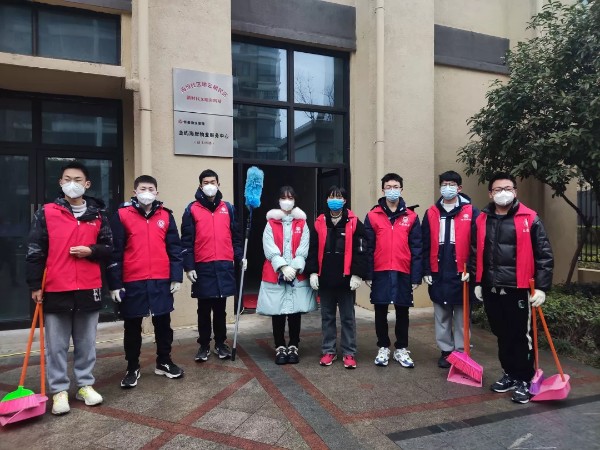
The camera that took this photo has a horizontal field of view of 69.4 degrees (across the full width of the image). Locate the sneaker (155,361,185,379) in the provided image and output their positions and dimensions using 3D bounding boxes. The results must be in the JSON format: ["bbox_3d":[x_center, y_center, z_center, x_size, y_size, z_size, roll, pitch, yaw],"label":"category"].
[{"bbox_3d":[-1.118,1.232,3.708,0.287,0.115,0.107,0,2,30],"label":"sneaker"}]

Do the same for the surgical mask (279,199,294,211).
[{"bbox_3d":[-0.120,-0.181,4.070,0.135,0.105,0.085,0,2,-2],"label":"surgical mask"}]

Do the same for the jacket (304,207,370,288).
[{"bbox_3d":[0.340,0.221,4.036,0.566,0.739,0.320,0,1,3],"label":"jacket"}]

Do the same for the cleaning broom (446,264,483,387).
[{"bbox_3d":[1.408,0.823,3.610,0.270,0.930,0.270,1,2,31],"label":"cleaning broom"}]

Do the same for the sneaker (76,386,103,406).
[{"bbox_3d":[-1.557,1.247,3.205,0.287,0.115,0.107,1,2,38],"label":"sneaker"}]

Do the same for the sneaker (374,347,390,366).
[{"bbox_3d":[0.788,1.216,4.078,0.110,0.130,0.290,0,2,20],"label":"sneaker"}]

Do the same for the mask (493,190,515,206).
[{"bbox_3d":[1.519,-0.197,3.226,0.155,0.115,0.095,0,1,21],"label":"mask"}]

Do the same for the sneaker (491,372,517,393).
[{"bbox_3d":[1.620,1.229,3.440,0.285,0.120,0.105,-1,2,-34],"label":"sneaker"}]

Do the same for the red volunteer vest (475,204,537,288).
[{"bbox_3d":[1.608,0.168,3.390,0.450,0.660,0.310,1,2,34],"label":"red volunteer vest"}]

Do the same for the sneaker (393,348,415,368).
[{"bbox_3d":[0.960,1.217,3.995,0.105,0.125,0.285,-1,1,-17],"label":"sneaker"}]

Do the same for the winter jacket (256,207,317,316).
[{"bbox_3d":[-0.128,0.336,4.102,0.557,0.998,0.400,0,1,-2],"label":"winter jacket"}]

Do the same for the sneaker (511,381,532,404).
[{"bbox_3d":[1.648,1.223,3.215,0.107,0.115,0.287,1,2,37],"label":"sneaker"}]

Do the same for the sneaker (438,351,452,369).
[{"bbox_3d":[1.349,1.219,4.018,0.110,0.120,0.280,0,2,20],"label":"sneaker"}]

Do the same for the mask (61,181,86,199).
[{"bbox_3d":[-1.633,-0.251,3.130,0.150,0.125,0.100,-1,2,-17],"label":"mask"}]

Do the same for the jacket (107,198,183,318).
[{"bbox_3d":[-1.321,0.280,3.680,0.620,1.010,0.380,-1,2,-21],"label":"jacket"}]

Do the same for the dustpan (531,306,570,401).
[{"bbox_3d":[1.896,0.858,3.276,0.260,0.840,0.250,0,1,1],"label":"dustpan"}]

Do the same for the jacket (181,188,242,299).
[{"bbox_3d":[-0.865,0.169,4.234,0.594,1.044,0.360,-1,1,-9],"label":"jacket"}]

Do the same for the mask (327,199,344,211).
[{"bbox_3d":[0.330,-0.185,3.980,0.150,0.110,0.080,0,1,4],"label":"mask"}]

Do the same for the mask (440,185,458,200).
[{"bbox_3d":[1.359,-0.295,3.940,0.155,0.135,0.090,0,2,27],"label":"mask"}]

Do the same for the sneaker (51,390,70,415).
[{"bbox_3d":[-1.703,1.250,3.092,0.107,0.115,0.287,-1,2,-30],"label":"sneaker"}]

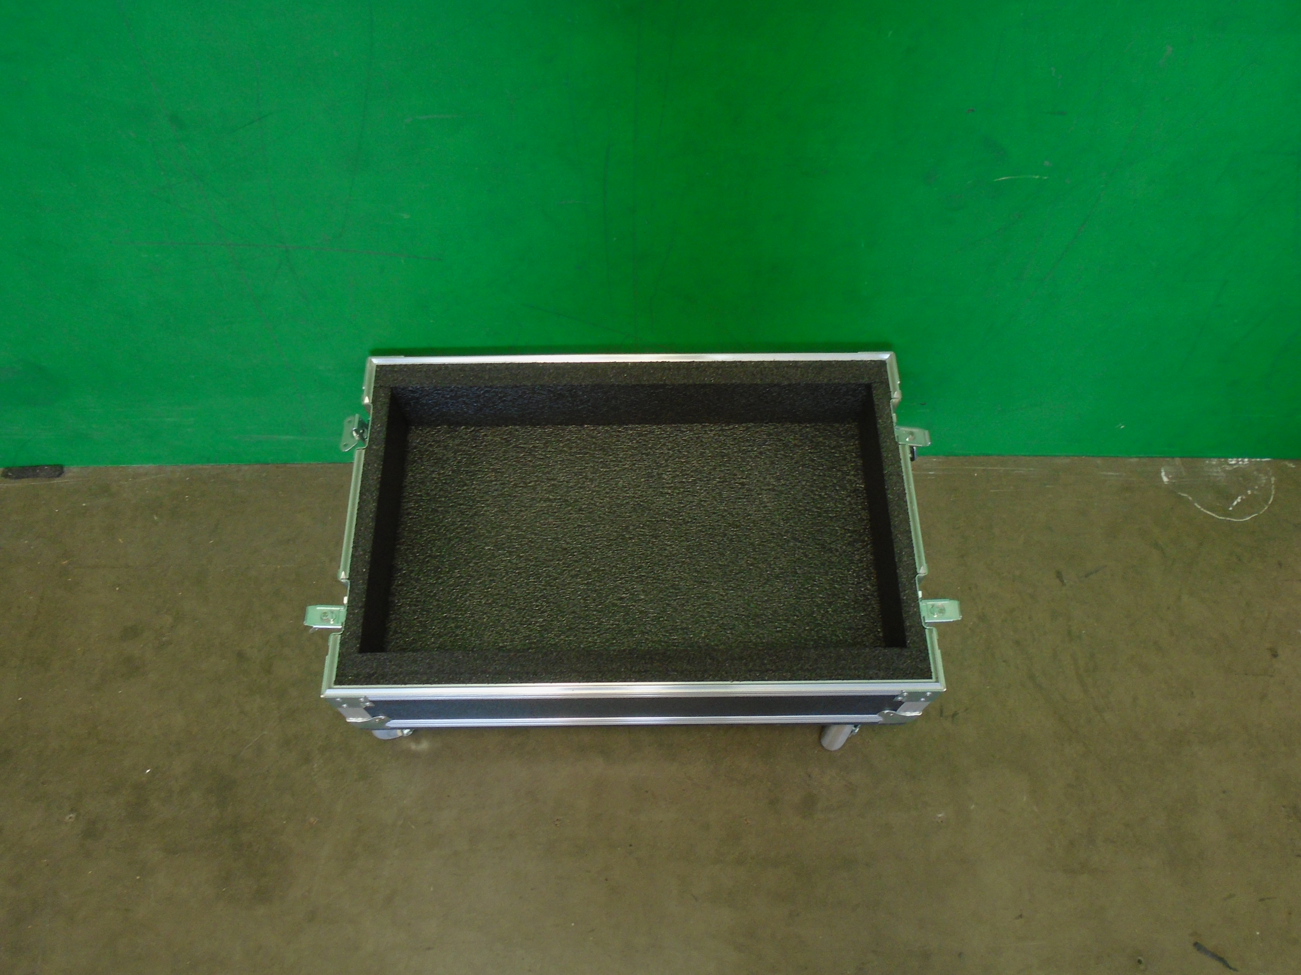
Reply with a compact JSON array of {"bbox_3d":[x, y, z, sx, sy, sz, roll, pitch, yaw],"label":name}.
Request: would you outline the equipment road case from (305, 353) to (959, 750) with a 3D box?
[{"bbox_3d":[-0.022,0.109,1.433,0.793,0.354,0.488,-1,63,0],"label":"equipment road case"}]

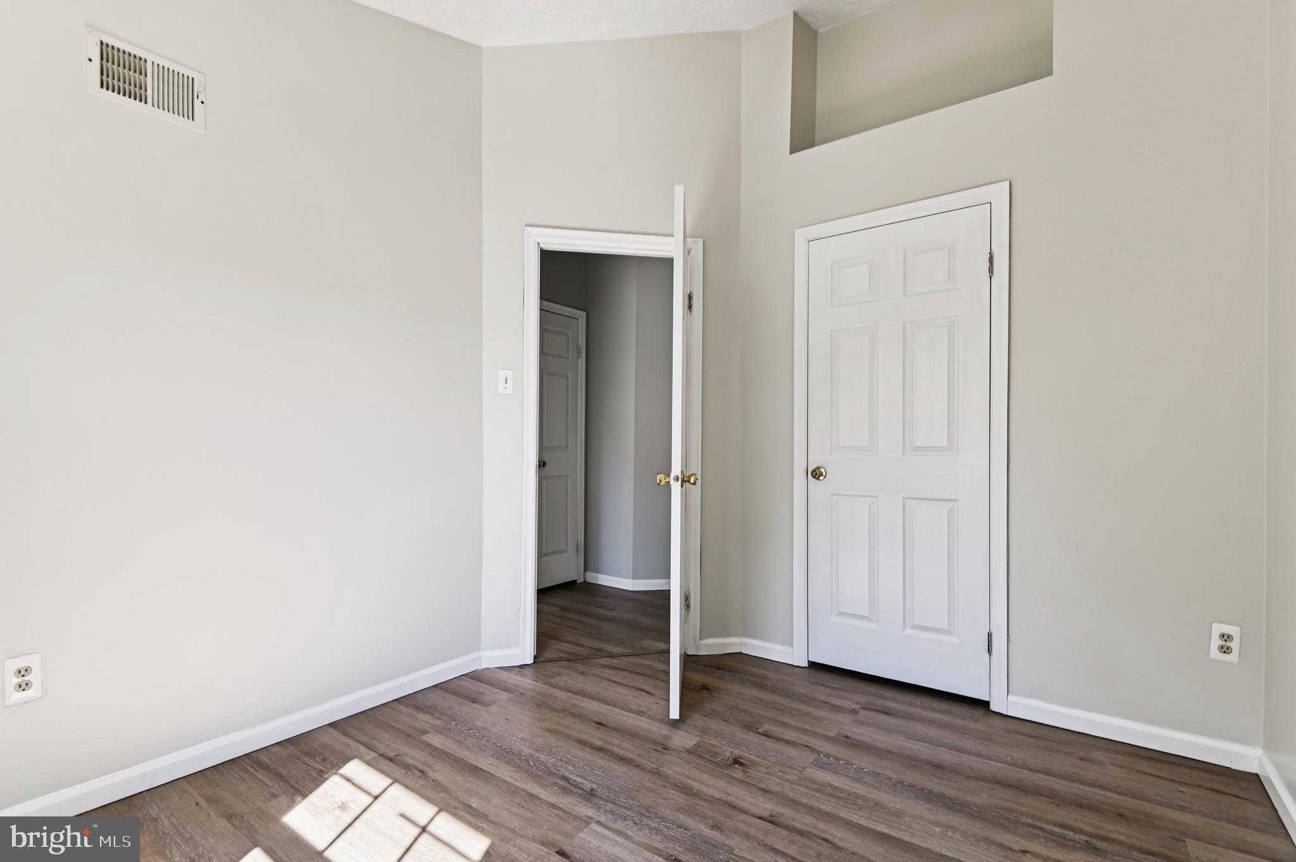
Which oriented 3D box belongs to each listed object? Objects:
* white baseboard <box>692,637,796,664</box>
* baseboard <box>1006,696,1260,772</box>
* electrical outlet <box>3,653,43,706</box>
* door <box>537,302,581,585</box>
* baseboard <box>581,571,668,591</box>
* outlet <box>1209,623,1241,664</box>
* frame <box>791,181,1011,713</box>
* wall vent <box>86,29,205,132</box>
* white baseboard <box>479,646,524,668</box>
[{"bbox_3d":[0.495,1.097,2.896,0.475,0.083,0.108,0,-1,16],"label":"white baseboard"},{"bbox_3d":[1.700,1.072,2.072,0.700,0.083,0.016,0,-1,36],"label":"baseboard"},{"bbox_3d":[-1.709,0.680,1.575,0.009,0.118,0.070,0,-1,37],"label":"electrical outlet"},{"bbox_3d":[-0.696,0.137,4.327,0.040,2.030,0.465,0,-1,37],"label":"door"},{"bbox_3d":[-0.197,1.136,4.339,0.720,0.083,0.155,0,-1,22],"label":"baseboard"},{"bbox_3d":[1.921,0.708,1.913,0.070,0.117,0.009,0,-1,36],"label":"outlet"},{"bbox_3d":[1.085,0.072,2.560,0.880,2.108,0.120,0,-1,36],"label":"frame"},{"bbox_3d":[-1.546,-1.084,1.788,0.015,0.190,0.288,0,-1,37],"label":"wall vent"},{"bbox_3d":[-0.703,1.092,2.760,0.190,0.083,0.016,0,-1,-10],"label":"white baseboard"}]

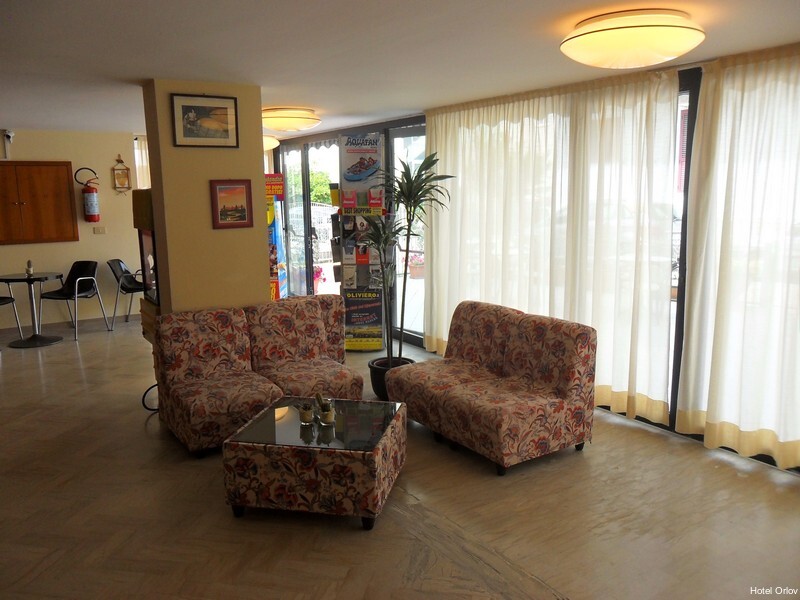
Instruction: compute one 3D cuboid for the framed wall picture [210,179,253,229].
[{"bbox_3d":[-1.161,-0.662,4.327,0.278,0.331,0.030,-6,11,-27],"label":"framed wall picture"}]

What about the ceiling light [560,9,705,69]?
[{"bbox_3d":[1.050,-1.169,2.855,0.612,0.173,0.612,-1,10,0],"label":"ceiling light"}]

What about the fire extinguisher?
[{"bbox_3d":[-3.859,-1.302,7.719,0.238,0.671,0.200,-8,12,-34],"label":"fire extinguisher"}]

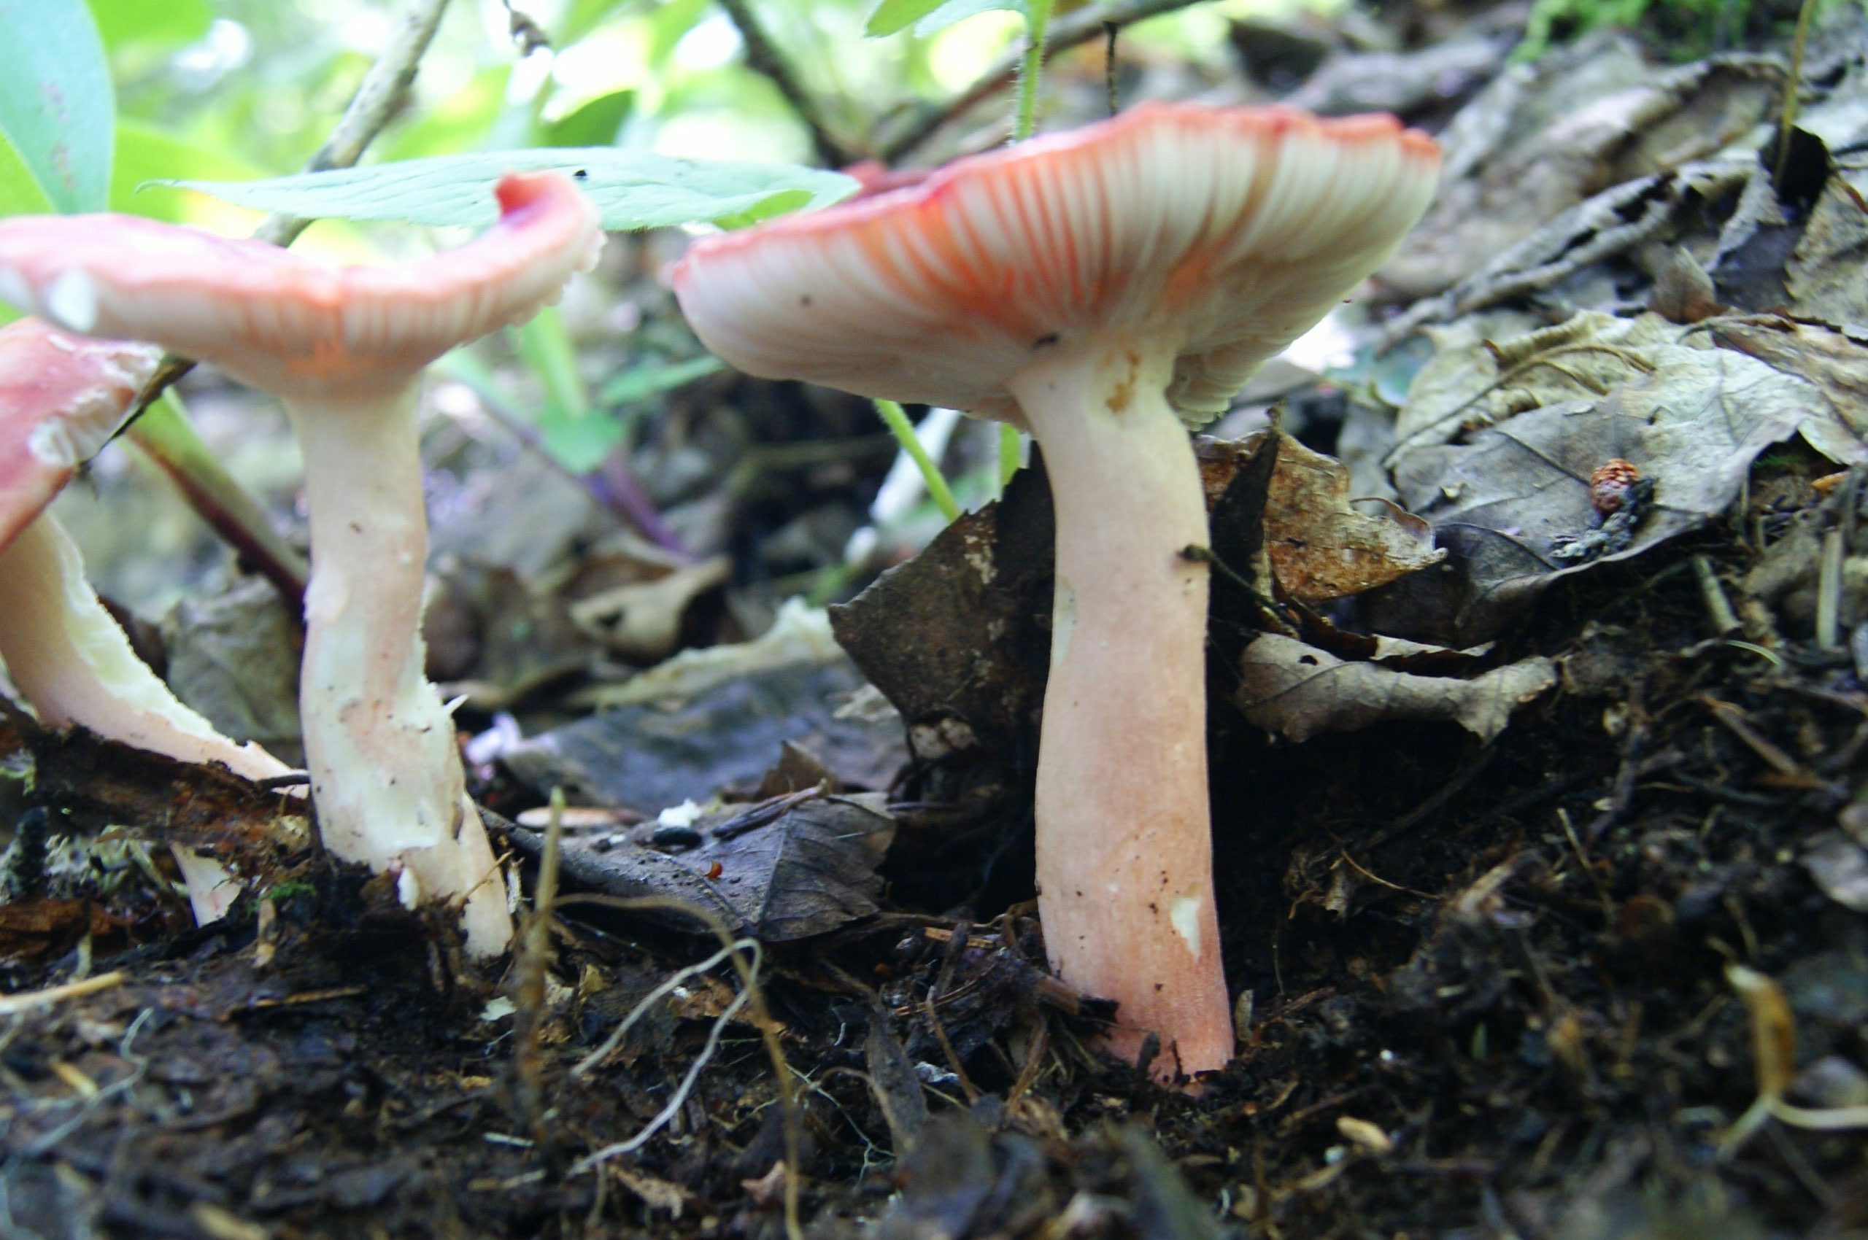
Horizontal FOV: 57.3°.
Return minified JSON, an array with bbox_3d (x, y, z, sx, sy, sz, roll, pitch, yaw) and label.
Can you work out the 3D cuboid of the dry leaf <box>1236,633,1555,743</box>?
[{"bbox_3d":[0.069,0.010,0.255,0.048,0.016,0.027,0,7,0],"label":"dry leaf"}]

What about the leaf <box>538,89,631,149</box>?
[{"bbox_3d":[-0.091,-0.129,0.450,0.028,0.020,0.025,0,7,0],"label":"leaf"}]

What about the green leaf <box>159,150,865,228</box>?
[{"bbox_3d":[-0.072,-0.073,0.290,0.119,0.013,0.042,0,23,0],"label":"green leaf"}]

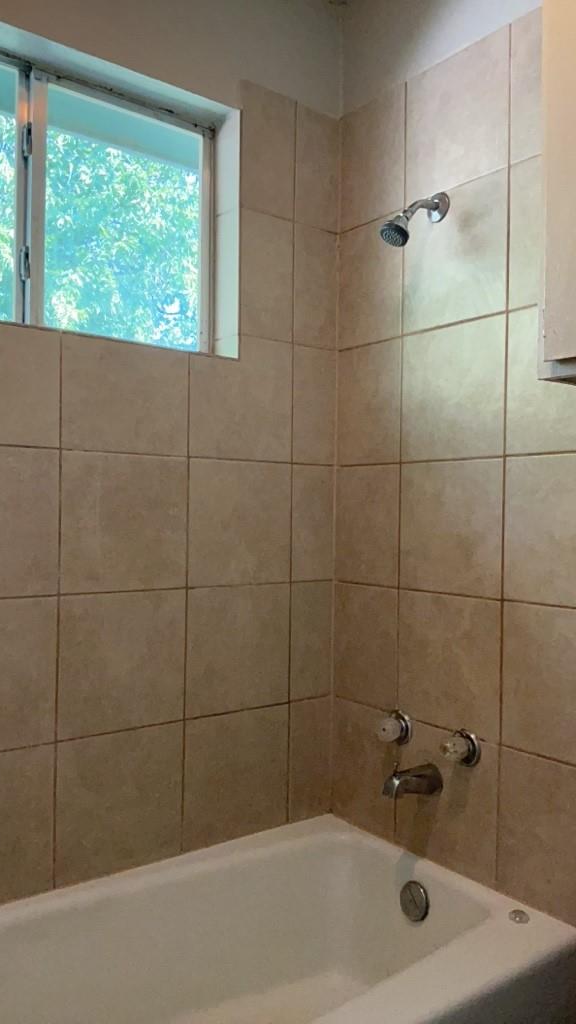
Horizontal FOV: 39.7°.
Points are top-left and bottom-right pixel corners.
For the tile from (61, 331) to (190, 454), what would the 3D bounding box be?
[{"bbox_3d":[-0.352,-0.250,1.754,0.302,0.240,0.020,1,0,-38],"label":"tile"}]

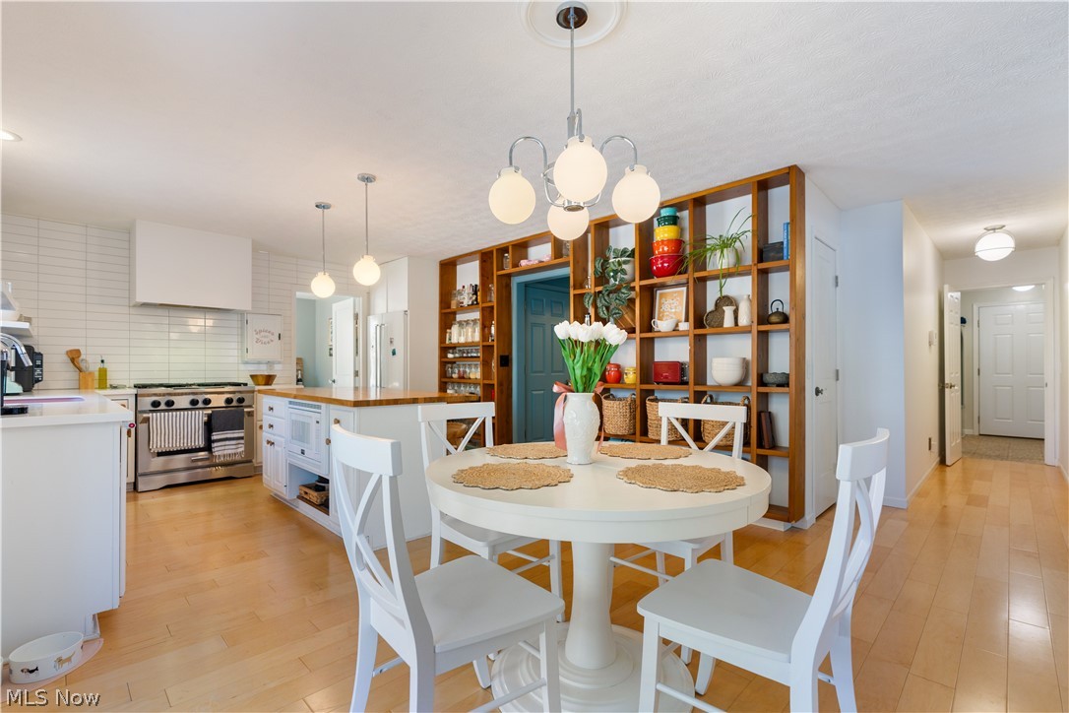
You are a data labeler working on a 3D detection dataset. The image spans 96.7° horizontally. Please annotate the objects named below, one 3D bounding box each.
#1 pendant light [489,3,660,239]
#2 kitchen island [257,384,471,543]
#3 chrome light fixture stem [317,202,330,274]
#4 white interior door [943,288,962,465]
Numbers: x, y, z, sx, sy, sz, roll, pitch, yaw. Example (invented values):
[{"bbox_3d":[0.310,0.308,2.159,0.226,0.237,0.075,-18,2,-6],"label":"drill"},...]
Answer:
[{"bbox_3d":[0.141,-0.879,1.755,0.620,0.780,0.620,0,-1,-2],"label":"pendant light"},{"bbox_3d":[-1.379,0.726,3.709,0.910,0.910,1.860,1,-2,-45],"label":"kitchen island"},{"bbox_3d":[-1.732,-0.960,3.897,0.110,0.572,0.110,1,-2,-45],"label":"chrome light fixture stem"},{"bbox_3d":[4.939,0.197,5.609,0.735,2.030,0.040,1,-1,-40],"label":"white interior door"}]

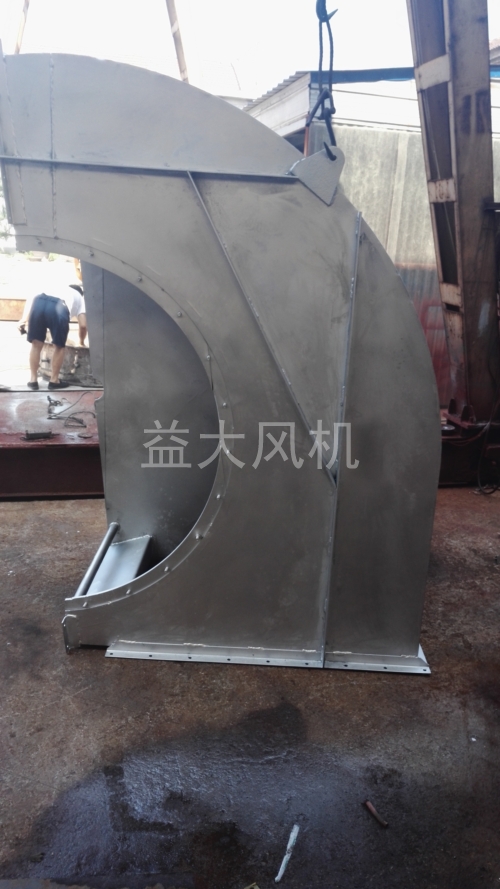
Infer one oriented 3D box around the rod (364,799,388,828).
[{"bbox_3d":[0.365,1.063,1.832,0.014,0.014,0.099,-8,20,-26],"label":"rod"}]

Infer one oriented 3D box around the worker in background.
[{"bbox_3d":[-2.101,-1.204,6.885,0.640,1.110,0.880,4,18,7],"label":"worker in background"}]

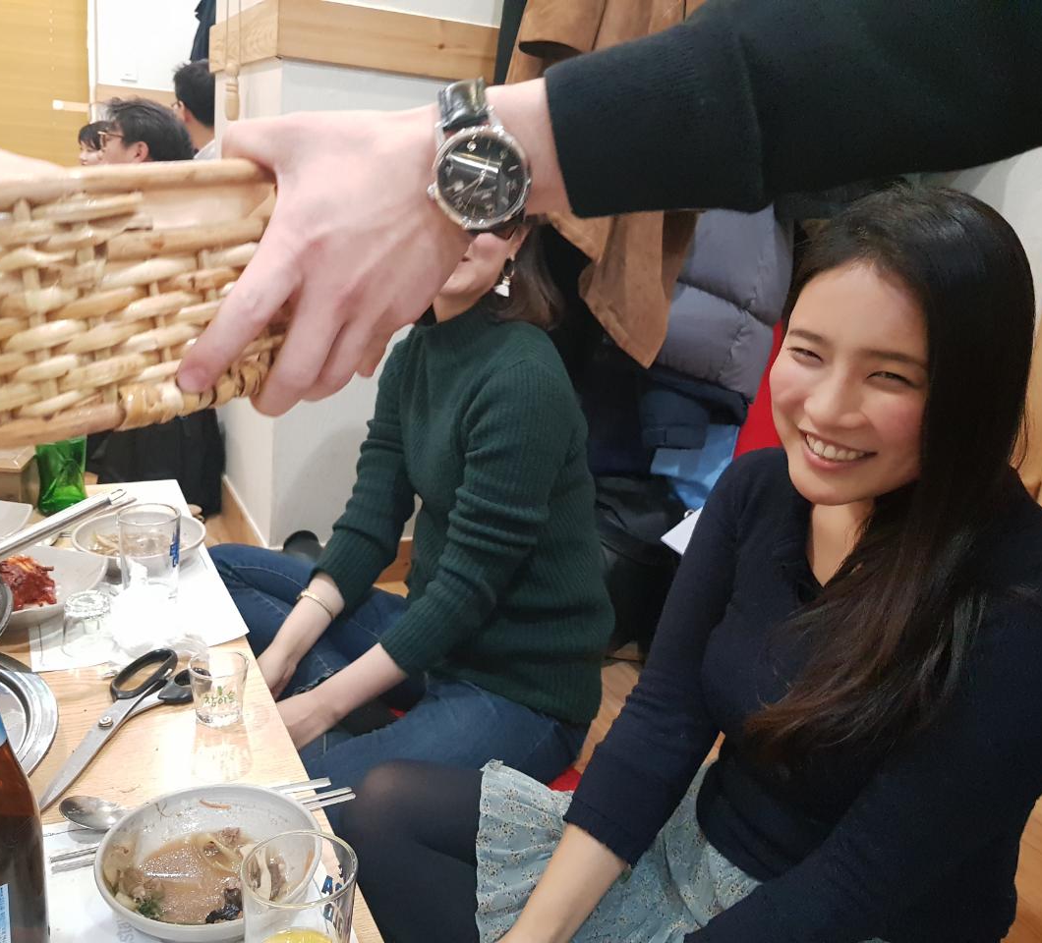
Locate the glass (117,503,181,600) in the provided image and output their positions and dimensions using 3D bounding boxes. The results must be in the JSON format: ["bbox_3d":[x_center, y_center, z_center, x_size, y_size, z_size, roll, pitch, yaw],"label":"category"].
[{"bbox_3d":[-0.433,0.093,1.104,0.069,0.094,0.069,-3,19,-27],"label":"glass"}]

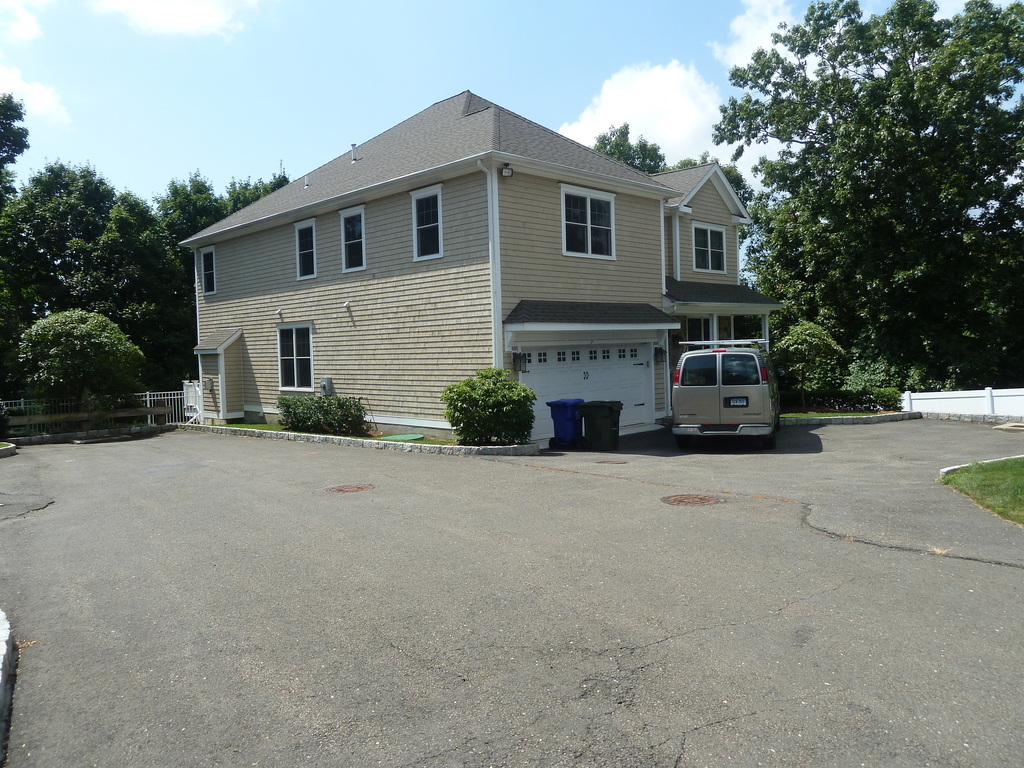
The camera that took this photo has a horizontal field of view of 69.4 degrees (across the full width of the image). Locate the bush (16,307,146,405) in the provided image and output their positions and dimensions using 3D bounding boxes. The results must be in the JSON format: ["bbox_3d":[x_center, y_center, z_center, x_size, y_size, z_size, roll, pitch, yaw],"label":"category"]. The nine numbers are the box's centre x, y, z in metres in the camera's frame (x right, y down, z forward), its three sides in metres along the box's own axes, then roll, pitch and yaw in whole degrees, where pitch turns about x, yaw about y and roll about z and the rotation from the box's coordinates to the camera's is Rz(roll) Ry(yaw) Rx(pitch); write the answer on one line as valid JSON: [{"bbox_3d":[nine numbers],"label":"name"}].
[{"bbox_3d":[-14.961,-0.712,25.700,4.000,3.700,3.900,-4,4,-30],"label":"bush"}]

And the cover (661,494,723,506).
[{"bbox_3d":[2.271,1.491,9.380,0.760,0.040,0.760,-2,1,0],"label":"cover"}]

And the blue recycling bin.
[{"bbox_3d":[1.183,0.873,16.350,0.650,1.060,0.780,1,4,45],"label":"blue recycling bin"}]

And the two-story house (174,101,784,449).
[{"bbox_3d":[-1.069,-4.580,25.626,16.377,11.178,14.231,1,4,45],"label":"two-story house"}]

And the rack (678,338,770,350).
[{"bbox_3d":[4.890,-0.865,16.803,1.760,0.220,2.860,-1,2,21],"label":"rack"}]

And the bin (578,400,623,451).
[{"bbox_3d":[1.915,0.898,16.000,0.780,1.060,0.650,0,3,27],"label":"bin"}]

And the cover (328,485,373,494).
[{"bbox_3d":[-2.522,1.660,11.550,0.750,0.040,0.750,-3,1,0],"label":"cover"}]

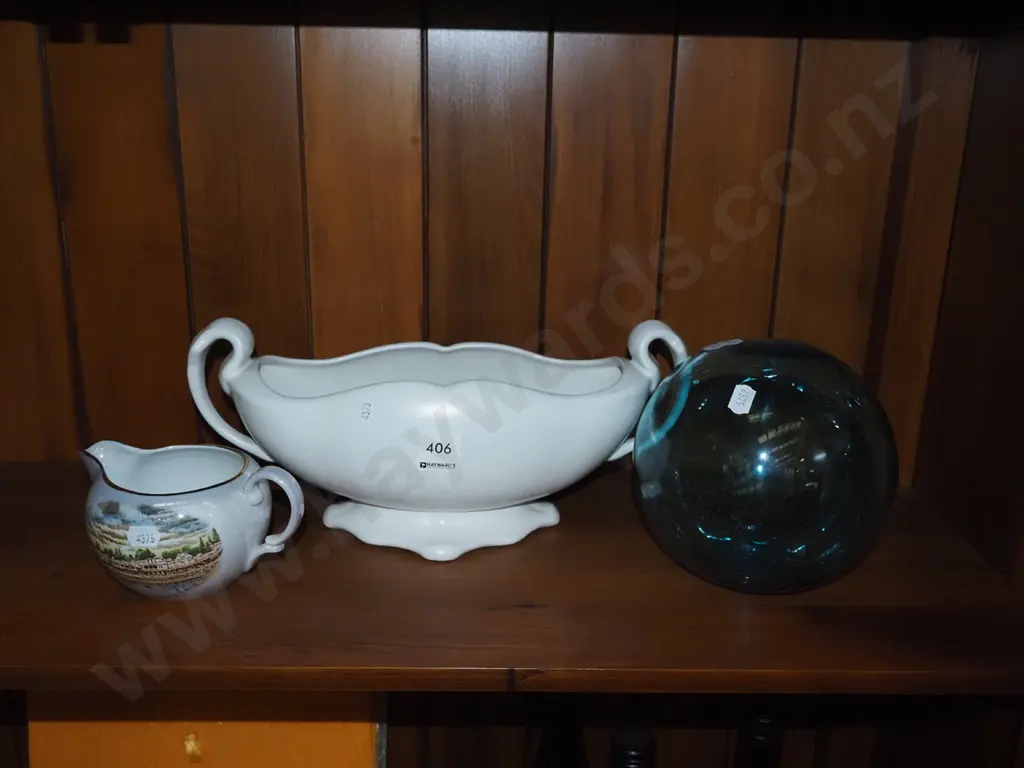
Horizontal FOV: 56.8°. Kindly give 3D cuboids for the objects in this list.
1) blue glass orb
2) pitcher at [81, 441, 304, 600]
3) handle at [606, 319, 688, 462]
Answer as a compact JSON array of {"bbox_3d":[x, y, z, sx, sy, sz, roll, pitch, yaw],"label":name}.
[{"bbox_3d":[0.160,0.053,0.607,0.163,0.163,0.163,1,16,-1],"label":"blue glass orb"},{"bbox_3d":[-0.204,0.085,0.610,0.151,0.083,0.112,4,17,10],"label":"pitcher"},{"bbox_3d":[0.099,0.006,0.676,0.056,0.107,0.021,0,16,-4],"label":"handle"}]

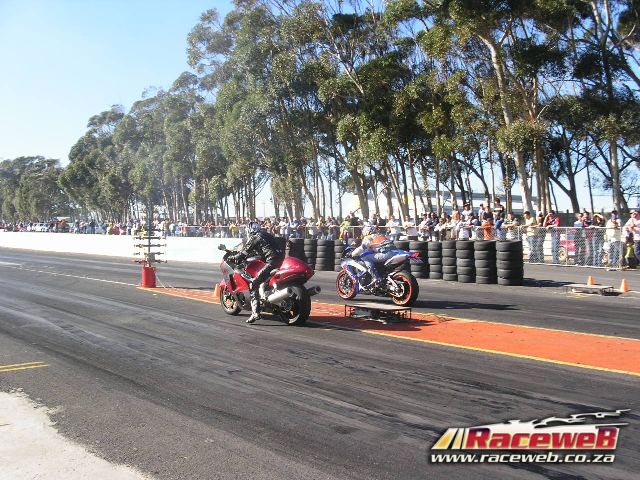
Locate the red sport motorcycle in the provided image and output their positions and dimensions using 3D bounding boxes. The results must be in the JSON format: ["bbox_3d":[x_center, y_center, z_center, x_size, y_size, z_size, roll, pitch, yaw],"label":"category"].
[{"bbox_3d":[-0.800,0.589,10.060,0.740,1.110,2.120,-1,2,-43],"label":"red sport motorcycle"}]

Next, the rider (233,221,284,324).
[{"bbox_3d":[-0.845,0.445,9.988,0.680,1.400,0.930,-1,2,-43],"label":"rider"}]

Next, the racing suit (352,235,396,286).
[{"bbox_3d":[1.022,0.341,12.250,0.600,0.940,0.840,-1,2,-43],"label":"racing suit"}]

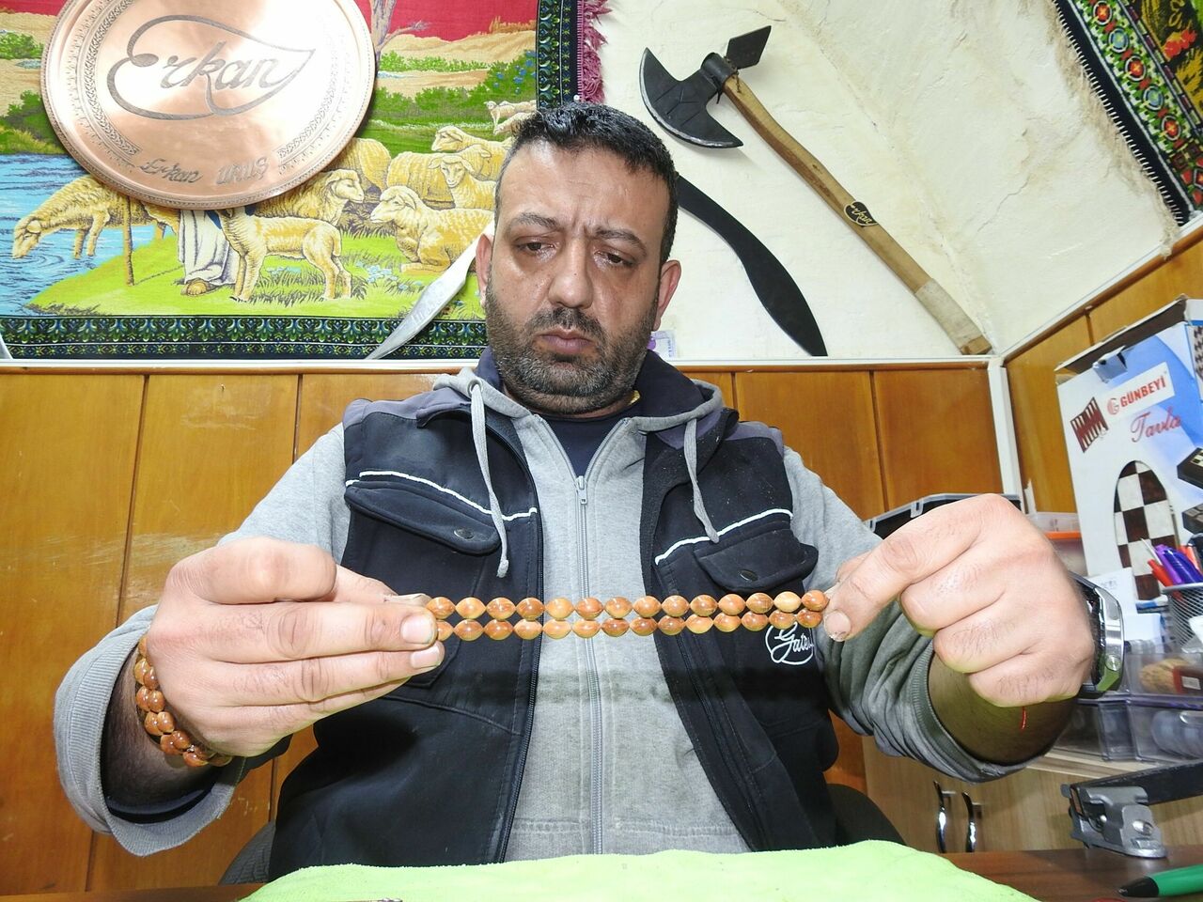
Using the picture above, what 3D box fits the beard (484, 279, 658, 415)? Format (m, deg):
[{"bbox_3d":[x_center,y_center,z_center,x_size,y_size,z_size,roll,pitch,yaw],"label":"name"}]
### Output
[{"bbox_3d":[-0.025,-0.089,0.705,0.150,0.115,0.105,7,5,-2],"label":"beard"}]

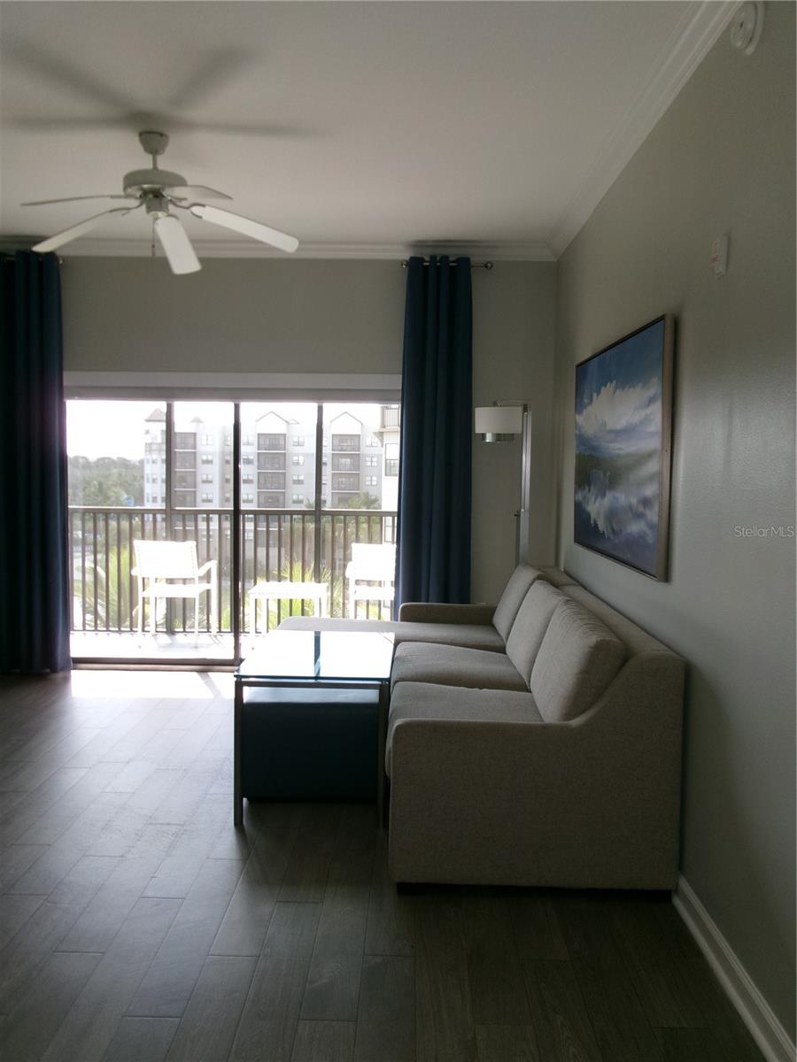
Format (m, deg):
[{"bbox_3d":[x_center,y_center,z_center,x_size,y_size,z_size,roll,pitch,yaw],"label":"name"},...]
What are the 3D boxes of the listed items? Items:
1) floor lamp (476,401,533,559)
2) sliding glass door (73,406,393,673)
[{"bbox_3d":[0.657,0.116,5.508,0.382,1.867,0.309,1,4,1],"label":"floor lamp"},{"bbox_3d":[-1.165,0.005,5.974,2.367,1.940,0.118,1,4,1],"label":"sliding glass door"}]

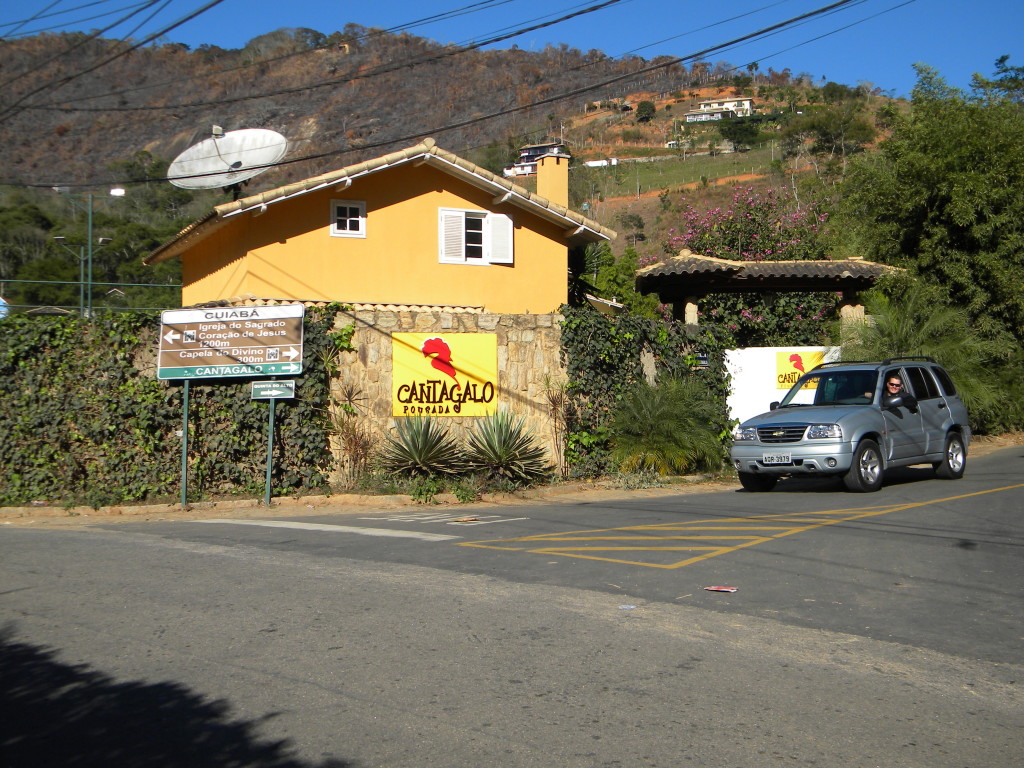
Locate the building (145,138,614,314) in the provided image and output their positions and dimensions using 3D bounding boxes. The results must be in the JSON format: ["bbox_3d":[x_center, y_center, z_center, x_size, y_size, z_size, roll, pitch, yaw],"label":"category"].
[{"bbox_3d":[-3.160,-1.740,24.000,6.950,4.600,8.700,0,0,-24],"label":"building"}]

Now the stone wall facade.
[{"bbox_3d":[-0.890,0.167,16.347,3.250,2.360,0.350,0,0,-11],"label":"stone wall facade"}]

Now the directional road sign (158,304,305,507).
[{"bbox_3d":[-3.446,0.264,14.900,1.780,2.480,0.130,0,0,9],"label":"directional road sign"}]

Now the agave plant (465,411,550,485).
[{"bbox_3d":[-0.058,0.817,15.600,1.100,0.930,1.000,0,0,0],"label":"agave plant"}]

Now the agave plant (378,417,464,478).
[{"bbox_3d":[-1.157,0.812,15.500,1.100,0.800,1.000,0,0,-11],"label":"agave plant"}]

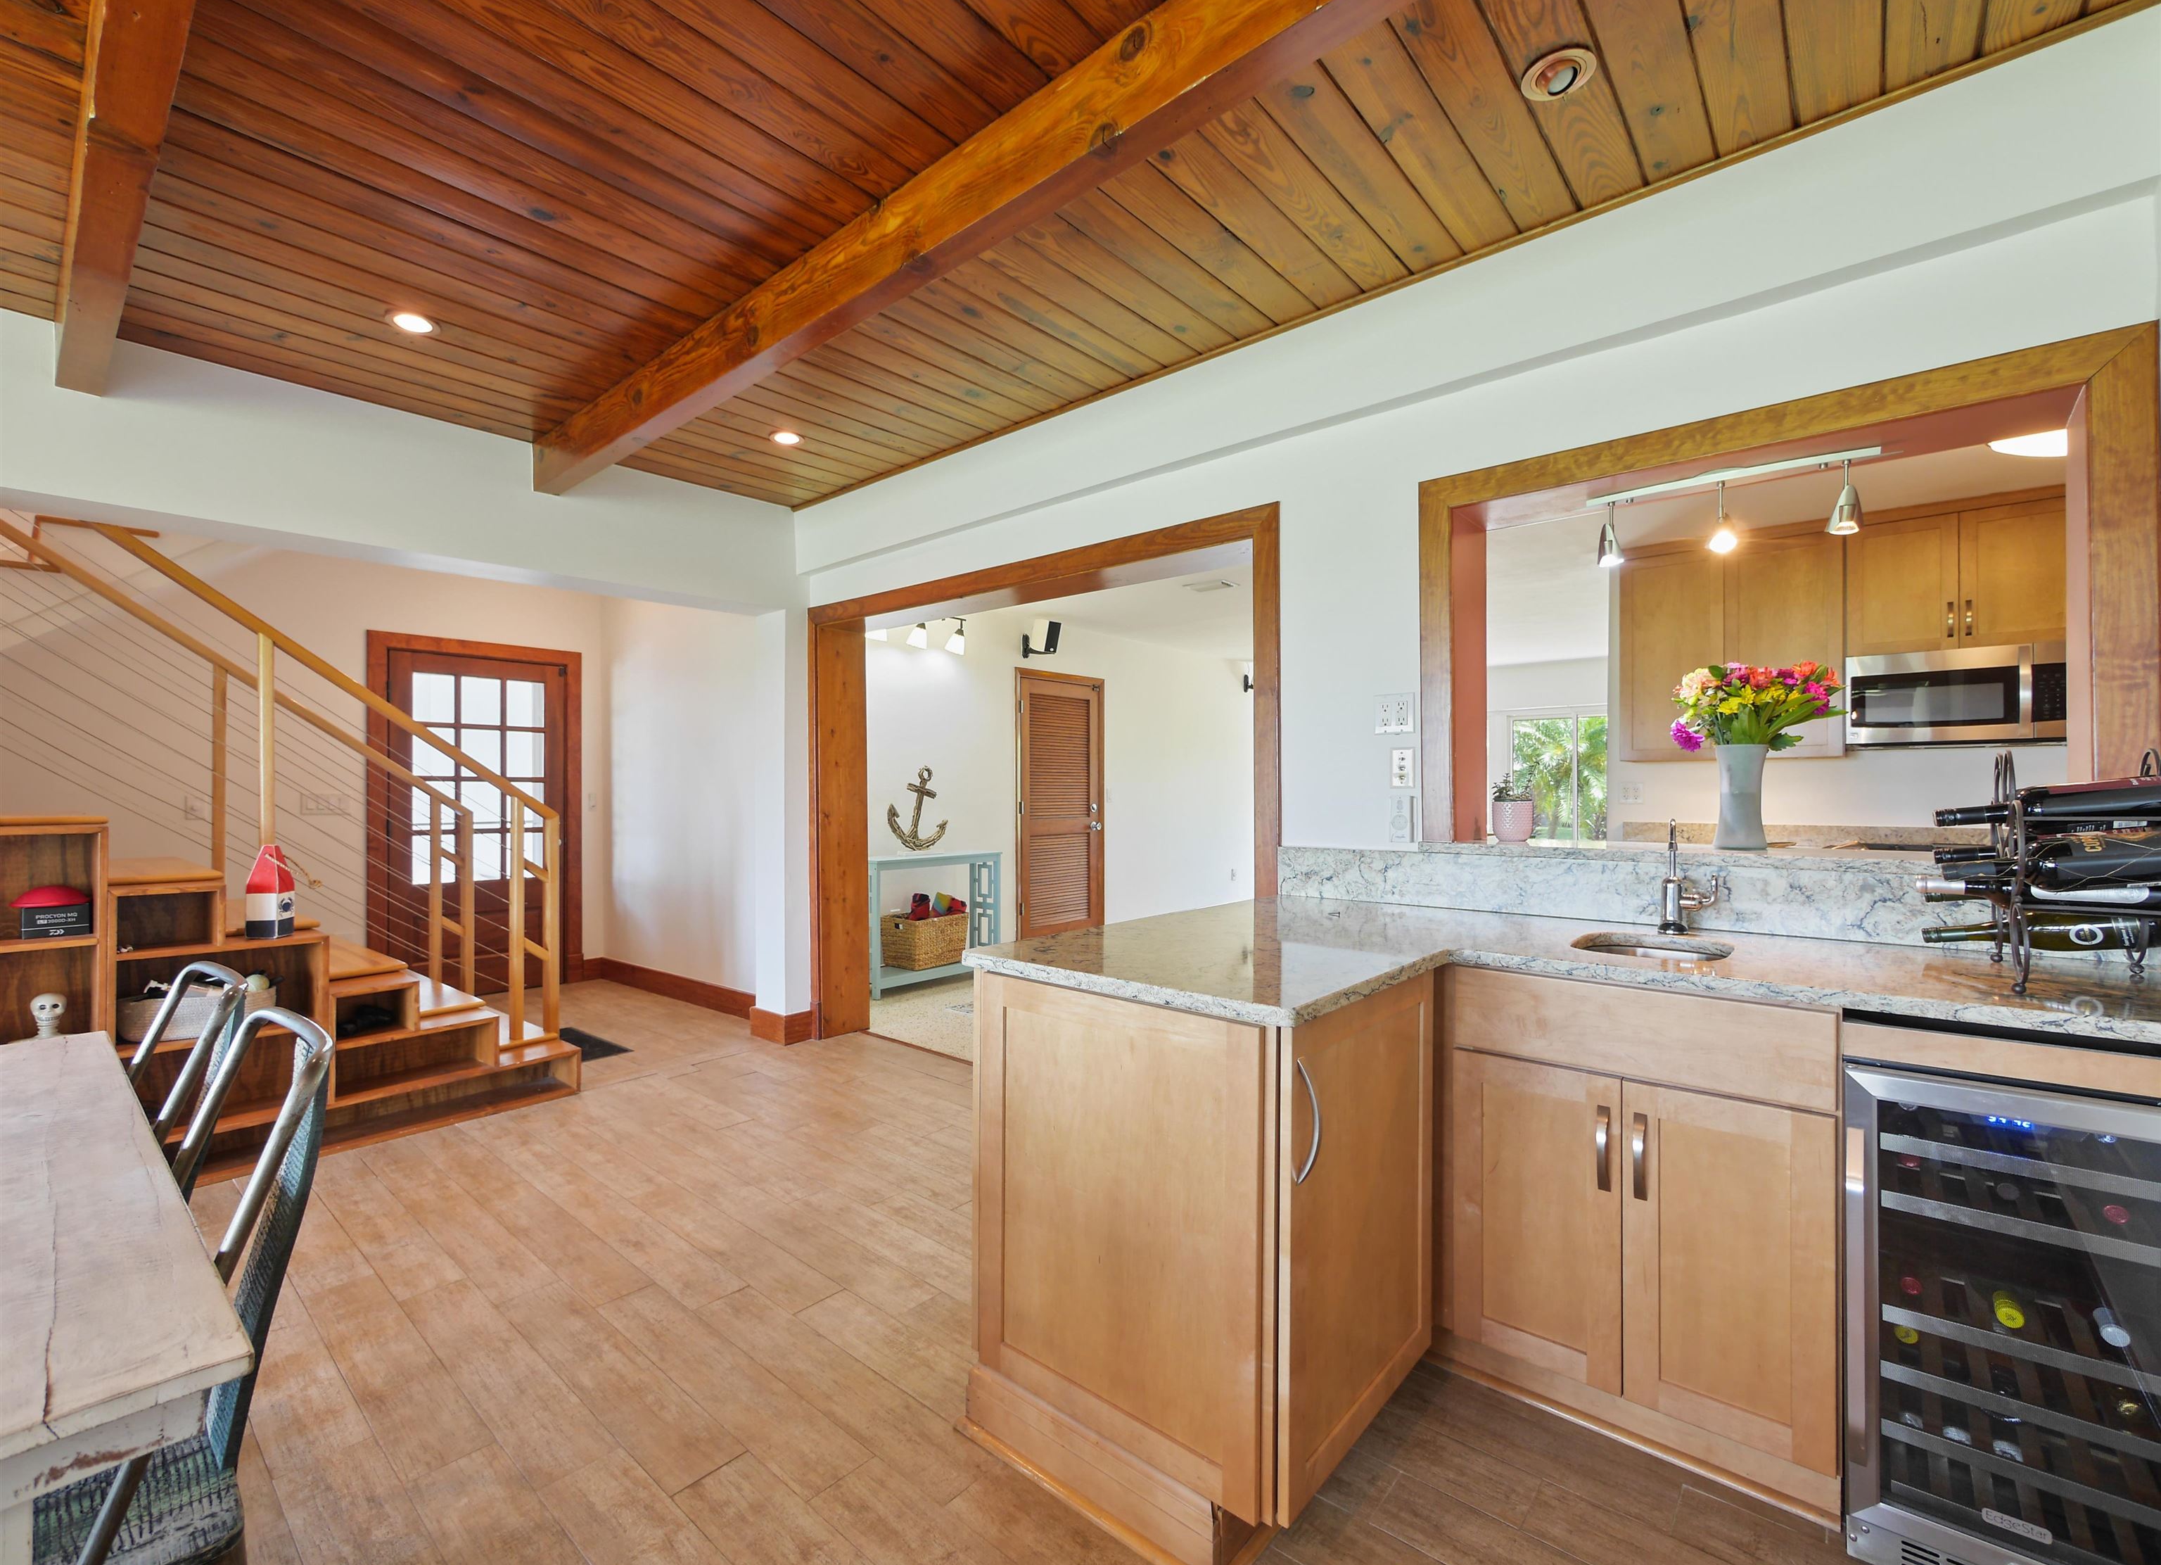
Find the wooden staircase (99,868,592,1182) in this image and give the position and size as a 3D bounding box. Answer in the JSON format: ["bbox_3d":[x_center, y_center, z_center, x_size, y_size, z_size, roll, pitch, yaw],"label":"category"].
[{"bbox_3d":[-3.011,0.792,3.566,1.440,0.950,1.290,0,0,41],"label":"wooden staircase"}]

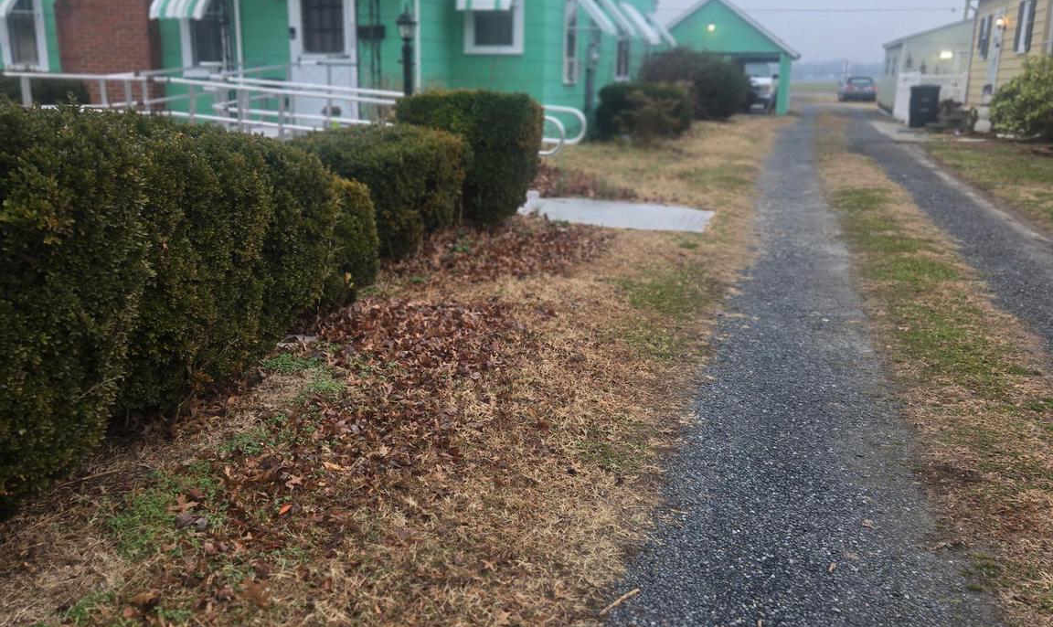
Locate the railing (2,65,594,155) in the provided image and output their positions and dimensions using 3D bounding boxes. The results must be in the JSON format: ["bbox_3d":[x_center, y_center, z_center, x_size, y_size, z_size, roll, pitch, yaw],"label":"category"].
[{"bbox_3d":[-2.376,-2.262,10.856,6.500,1.300,2.850,5,15,16],"label":"railing"}]

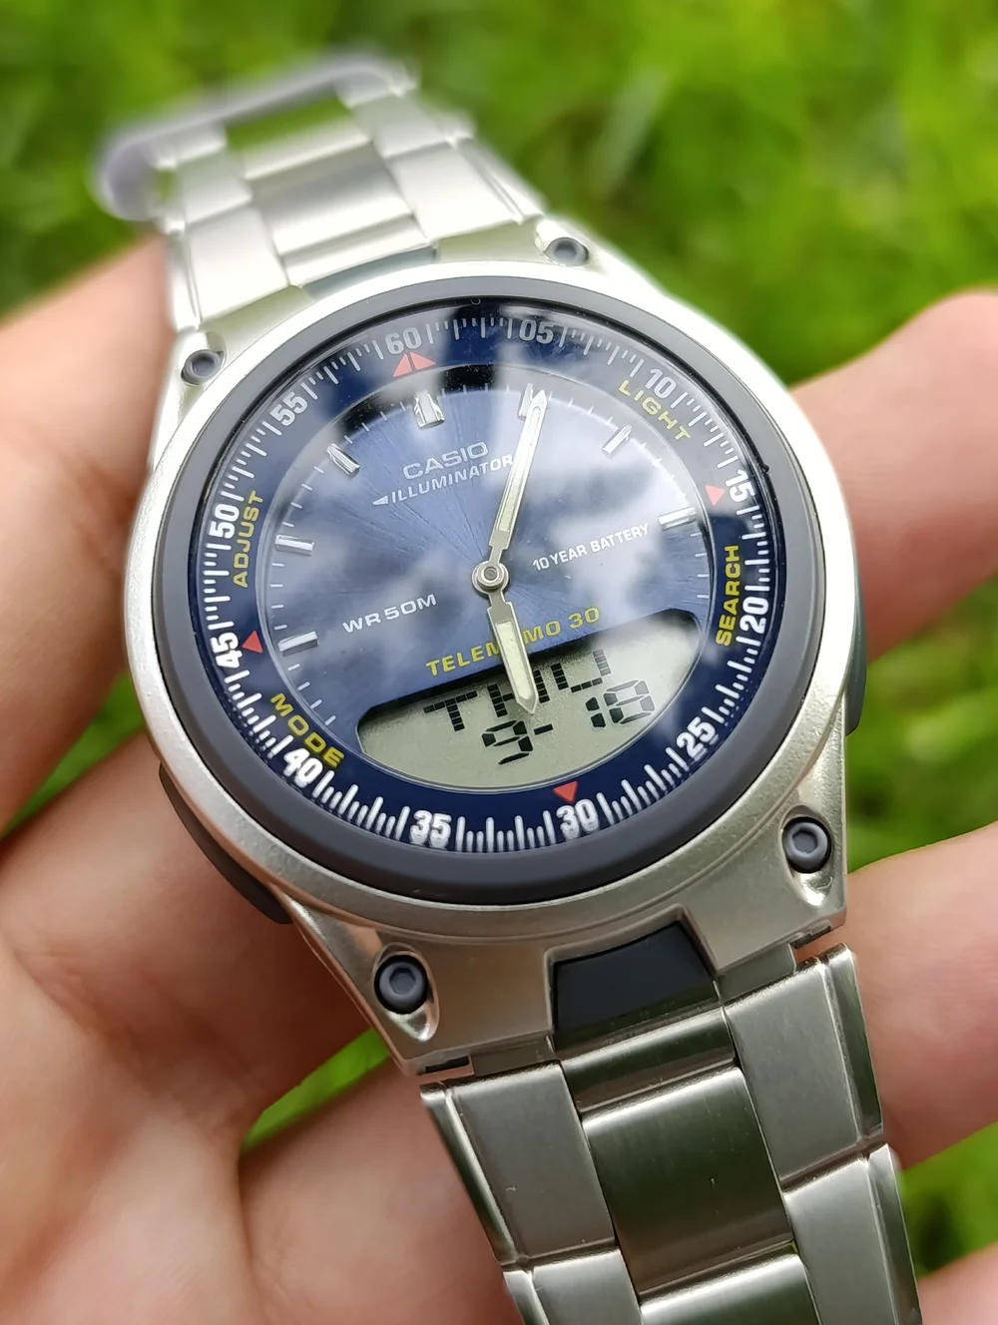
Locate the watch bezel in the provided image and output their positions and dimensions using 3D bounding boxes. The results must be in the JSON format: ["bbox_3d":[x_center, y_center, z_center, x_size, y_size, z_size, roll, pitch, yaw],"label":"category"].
[{"bbox_3d":[-0.001,-0.005,0.048,0.040,0.004,0.040,-19,73,-3],"label":"watch bezel"}]

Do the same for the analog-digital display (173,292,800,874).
[{"bbox_3d":[-0.001,-0.006,0.048,0.032,0.002,0.032,-19,73,-3],"label":"analog-digital display"}]

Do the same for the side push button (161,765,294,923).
[{"bbox_3d":[-0.015,0.010,0.048,0.011,0.004,0.002,42,80,14],"label":"side push button"}]

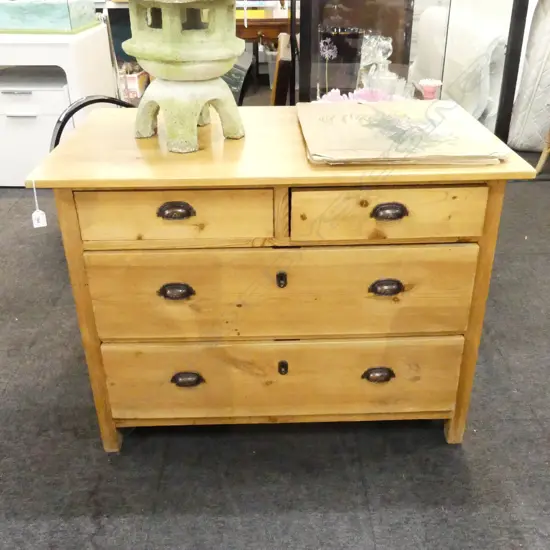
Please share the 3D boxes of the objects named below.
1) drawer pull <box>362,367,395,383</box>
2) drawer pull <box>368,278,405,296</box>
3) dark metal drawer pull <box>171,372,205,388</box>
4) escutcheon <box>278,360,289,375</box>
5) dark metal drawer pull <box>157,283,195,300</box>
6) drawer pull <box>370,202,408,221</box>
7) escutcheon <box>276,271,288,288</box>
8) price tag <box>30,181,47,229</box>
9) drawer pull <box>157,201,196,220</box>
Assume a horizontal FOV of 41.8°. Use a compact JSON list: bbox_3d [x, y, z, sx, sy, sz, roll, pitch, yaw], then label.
[{"bbox_3d":[0.262,0.252,1.810,0.089,0.038,0.023,-1,30,0],"label":"drawer pull"},{"bbox_3d":[0.262,0.029,1.681,0.089,0.038,0.023,-1,30,0],"label":"drawer pull"},{"bbox_3d":[-0.219,0.264,1.812,0.089,0.038,0.023,-1,30,0],"label":"dark metal drawer pull"},{"bbox_3d":[0.022,0.234,1.808,0.024,0.043,0.004,-1,30,0],"label":"escutcheon"},{"bbox_3d":[-0.232,0.039,1.681,0.089,0.038,0.023,-1,30,0],"label":"dark metal drawer pull"},{"bbox_3d":[0.268,-0.146,1.675,0.090,0.035,0.023,-1,30,0],"label":"drawer pull"},{"bbox_3d":[0.018,0.014,1.789,0.026,0.047,0.005,-1,30,0],"label":"escutcheon"},{"bbox_3d":[-0.522,-0.154,1.579,0.031,0.114,0.006,-1,30,0],"label":"price tag"},{"bbox_3d":[-0.218,-0.141,1.583,0.089,0.038,0.023,-1,30,0],"label":"drawer pull"}]

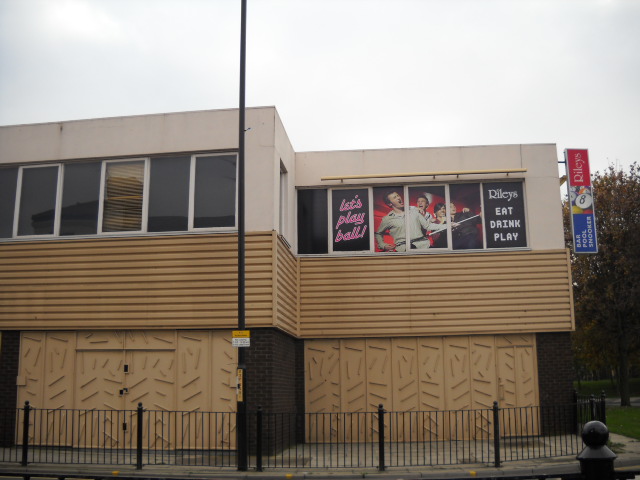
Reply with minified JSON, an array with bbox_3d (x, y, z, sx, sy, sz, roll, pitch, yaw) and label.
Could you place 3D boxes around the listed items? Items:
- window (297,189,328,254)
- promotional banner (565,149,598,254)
[{"bbox_3d":[-0.170,-0.450,17.076,0.735,1.638,0.100,-2,-12,6],"label":"window"},{"bbox_3d":[6.595,-0.969,17.780,0.551,2.710,0.200,-1,-12,4],"label":"promotional banner"}]

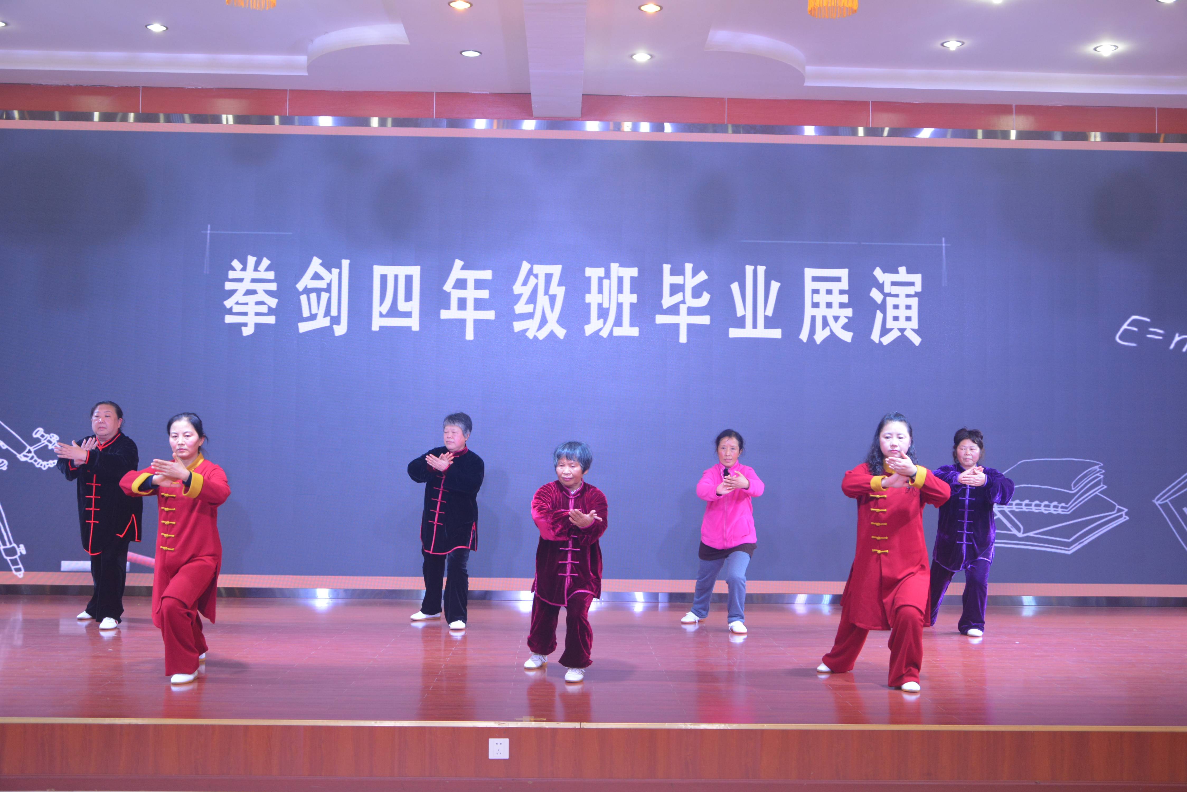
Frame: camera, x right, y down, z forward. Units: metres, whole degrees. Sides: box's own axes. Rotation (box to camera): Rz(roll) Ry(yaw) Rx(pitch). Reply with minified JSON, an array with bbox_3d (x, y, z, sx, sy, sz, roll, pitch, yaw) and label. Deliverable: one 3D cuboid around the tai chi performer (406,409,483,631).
[{"bbox_3d":[-1.104,0.872,9.941,0.673,1.518,0.744,-1,-4,27],"label":"tai chi performer"}]

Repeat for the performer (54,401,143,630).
[{"bbox_3d":[-3.438,0.809,9.703,0.698,1.560,0.672,-1,-4,24],"label":"performer"}]

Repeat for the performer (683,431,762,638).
[{"bbox_3d":[0.930,0.952,9.974,0.647,1.414,0.962,0,-3,10],"label":"performer"}]

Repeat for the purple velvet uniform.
[{"bbox_3d":[2.641,1.076,9.782,0.673,1.187,0.597,0,-3,16],"label":"purple velvet uniform"}]

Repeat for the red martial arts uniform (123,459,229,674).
[{"bbox_3d":[-2.190,0.890,7.470,0.600,1.160,0.850,0,-3,17],"label":"red martial arts uniform"}]

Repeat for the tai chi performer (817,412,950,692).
[{"bbox_3d":[1.504,0.798,7.336,0.799,1.428,0.806,-1,-4,22],"label":"tai chi performer"}]

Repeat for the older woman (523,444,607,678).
[{"bbox_3d":[-0.150,0.872,7.507,0.511,1.259,0.793,0,-3,6],"label":"older woman"}]

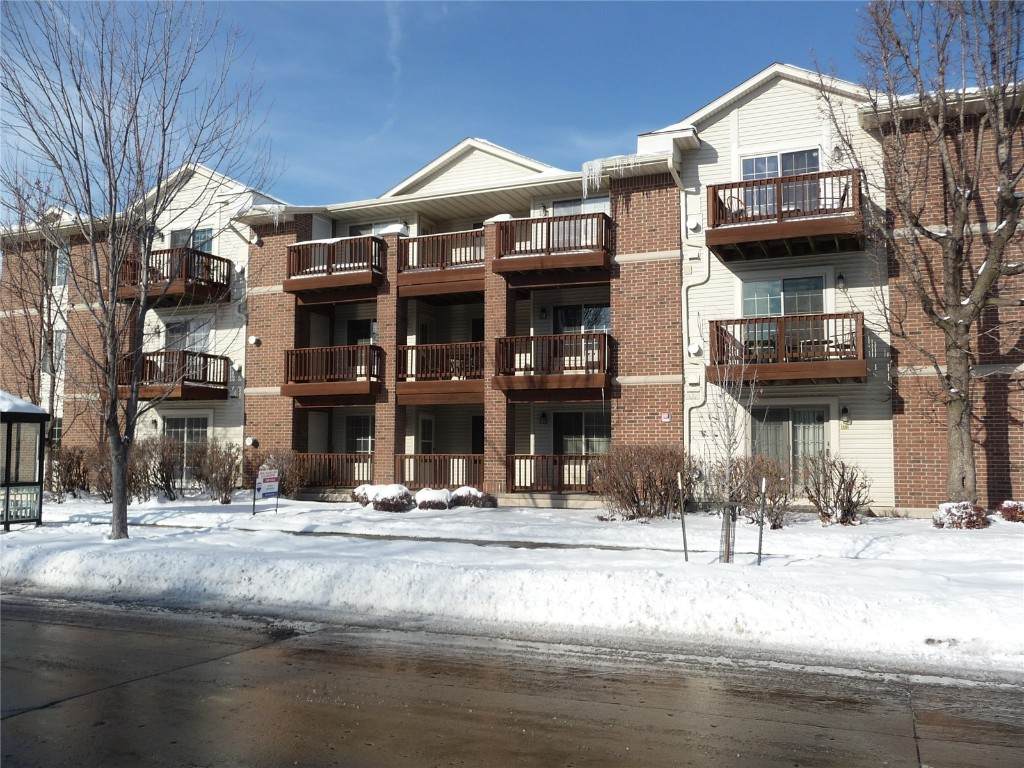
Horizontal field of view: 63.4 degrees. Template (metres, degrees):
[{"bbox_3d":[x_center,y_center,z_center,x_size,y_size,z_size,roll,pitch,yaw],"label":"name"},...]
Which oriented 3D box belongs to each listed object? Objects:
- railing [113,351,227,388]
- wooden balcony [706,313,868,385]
[{"bbox_3d":[-9.813,-0.341,23.613,2.782,0.953,1.720,-2,-5,23],"label":"railing"},{"bbox_3d":[5.673,-0.636,17.073,2.984,1.242,1.720,-2,-5,23],"label":"wooden balcony"}]

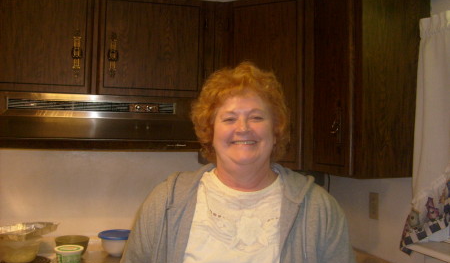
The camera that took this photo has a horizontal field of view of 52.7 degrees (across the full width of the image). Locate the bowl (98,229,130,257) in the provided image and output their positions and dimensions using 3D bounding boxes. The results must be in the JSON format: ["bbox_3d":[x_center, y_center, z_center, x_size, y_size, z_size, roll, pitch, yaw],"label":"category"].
[{"bbox_3d":[-0.513,0.544,2.180,0.180,0.110,0.180,1,-1,-15],"label":"bowl"}]

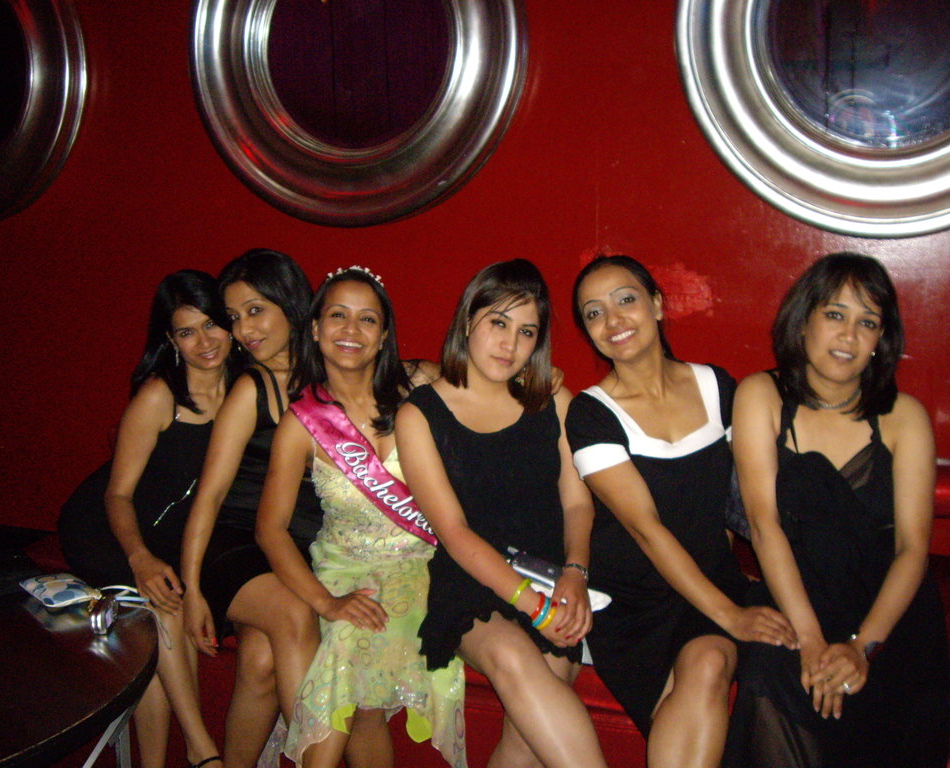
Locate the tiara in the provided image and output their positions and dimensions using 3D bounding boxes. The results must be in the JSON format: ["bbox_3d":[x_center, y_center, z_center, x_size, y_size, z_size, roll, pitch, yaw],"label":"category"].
[{"bbox_3d":[-0.255,-0.226,2.380,0.130,0.058,0.075,7,-4,-6],"label":"tiara"}]

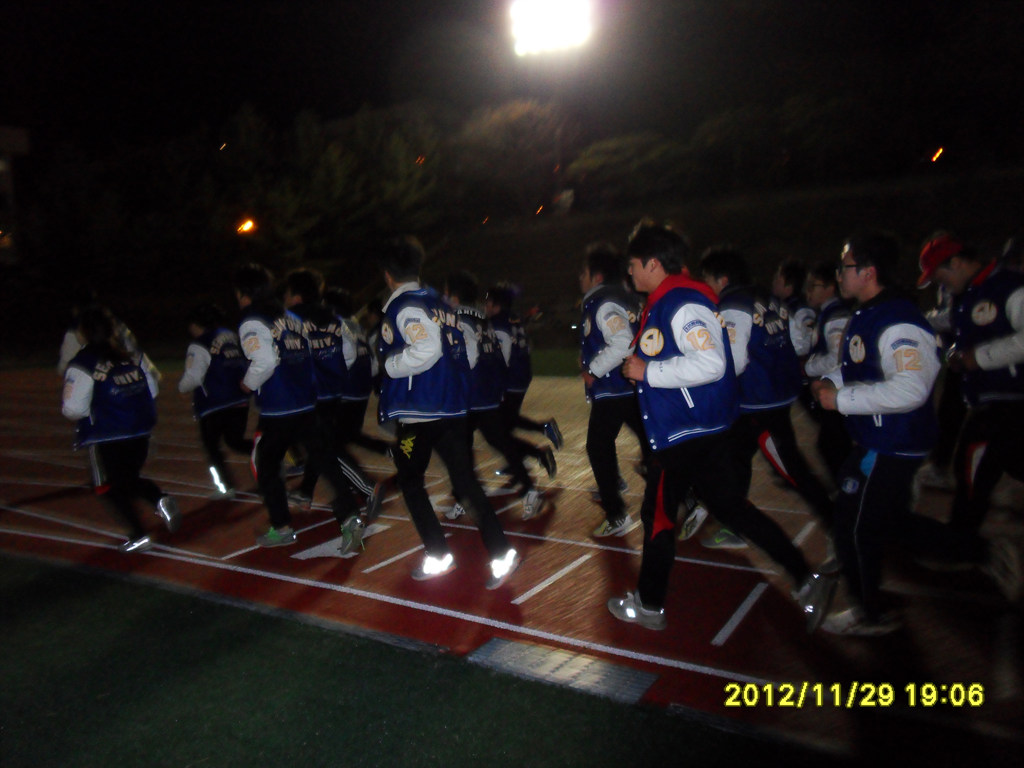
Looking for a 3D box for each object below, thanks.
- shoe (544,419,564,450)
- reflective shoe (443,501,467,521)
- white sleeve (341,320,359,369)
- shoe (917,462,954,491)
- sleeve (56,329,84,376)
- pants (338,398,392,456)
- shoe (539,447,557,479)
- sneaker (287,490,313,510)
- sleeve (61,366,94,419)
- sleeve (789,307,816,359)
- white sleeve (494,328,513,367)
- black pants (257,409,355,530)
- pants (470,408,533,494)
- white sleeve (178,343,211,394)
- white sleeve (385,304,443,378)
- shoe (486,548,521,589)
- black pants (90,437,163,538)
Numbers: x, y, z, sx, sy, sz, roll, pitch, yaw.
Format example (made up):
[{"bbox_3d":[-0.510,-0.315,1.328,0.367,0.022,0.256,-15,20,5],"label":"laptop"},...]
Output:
[{"bbox_3d":[0.324,0.395,5.550,0.110,0.260,0.100,14,12,28],"label":"shoe"},{"bbox_3d":[-0.365,0.871,4.850,0.270,0.110,0.100,-15,-2,30],"label":"reflective shoe"},{"bbox_3d":[-1.158,-0.278,5.000,0.220,0.350,0.160,3,7,23],"label":"white sleeve"},{"bbox_3d":[3.291,0.758,5.537,0.280,0.115,0.100,3,7,23],"label":"shoe"},{"bbox_3d":[-3.482,-0.241,5.600,0.230,0.360,0.160,3,7,23],"label":"sleeve"},{"bbox_3d":[-1.261,0.398,5.950,0.530,0.740,0.340,0,6,34],"label":"pants"},{"bbox_3d":[0.270,0.597,5.400,0.110,0.270,0.100,-15,-2,34],"label":"shoe"},{"bbox_3d":[-1.616,0.878,5.350,0.280,0.115,0.105,0,6,34],"label":"sneaker"},{"bbox_3d":[-2.436,0.048,3.980,0.230,0.330,0.170,4,8,29],"label":"sleeve"},{"bbox_3d":[1.950,-0.355,4.800,0.240,0.350,0.160,3,7,23],"label":"sleeve"},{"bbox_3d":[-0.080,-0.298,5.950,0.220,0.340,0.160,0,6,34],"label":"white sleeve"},{"bbox_3d":[-1.274,0.511,4.400,0.550,0.800,0.360,0,6,34],"label":"black pants"},{"bbox_3d":[-0.104,0.458,4.750,0.550,0.770,0.360,0,6,34],"label":"pants"},{"bbox_3d":[-2.540,-0.124,5.680,0.250,0.410,0.180,0,6,31],"label":"white sleeve"},{"bbox_3d":[-0.492,-0.212,3.550,0.290,0.370,0.180,0,6,34],"label":"white sleeve"},{"bbox_3d":[-0.043,0.930,3.580,0.270,0.110,0.100,-45,-12,21],"label":"shoe"},{"bbox_3d":[-2.426,0.640,4.480,0.470,0.690,0.330,0,6,32],"label":"black pants"}]

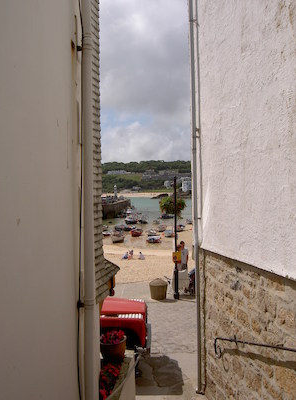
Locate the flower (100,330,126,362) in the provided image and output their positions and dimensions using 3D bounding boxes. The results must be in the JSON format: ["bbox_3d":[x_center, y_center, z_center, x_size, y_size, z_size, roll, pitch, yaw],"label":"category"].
[{"bbox_3d":[-0.490,1.950,5.300,0.380,0.370,0.380,-1,1,0],"label":"flower"}]

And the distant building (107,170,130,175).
[{"bbox_3d":[-72.000,-67.000,960.000,57.000,10.000,15.000,-1,1,-3],"label":"distant building"}]

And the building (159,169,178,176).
[{"bbox_3d":[44.000,-59.500,850.000,43.000,16.000,16.000,-1,1,6],"label":"building"}]

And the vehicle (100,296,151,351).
[{"bbox_3d":[-1.860,2.880,10.100,3.900,1.950,1.720,-1,1,3],"label":"vehicle"}]

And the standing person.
[{"bbox_3d":[1.500,2.600,16.500,0.480,1.750,0.300,0,1,18],"label":"standing person"}]

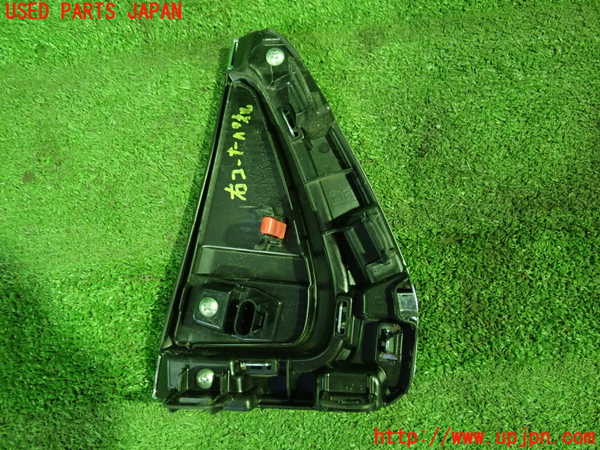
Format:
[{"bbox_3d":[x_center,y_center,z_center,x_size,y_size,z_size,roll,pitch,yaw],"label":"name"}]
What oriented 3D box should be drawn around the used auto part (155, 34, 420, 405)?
[{"bbox_3d":[-0.011,-0.015,0.452,0.219,0.055,0.337,0,79,0],"label":"used auto part"}]

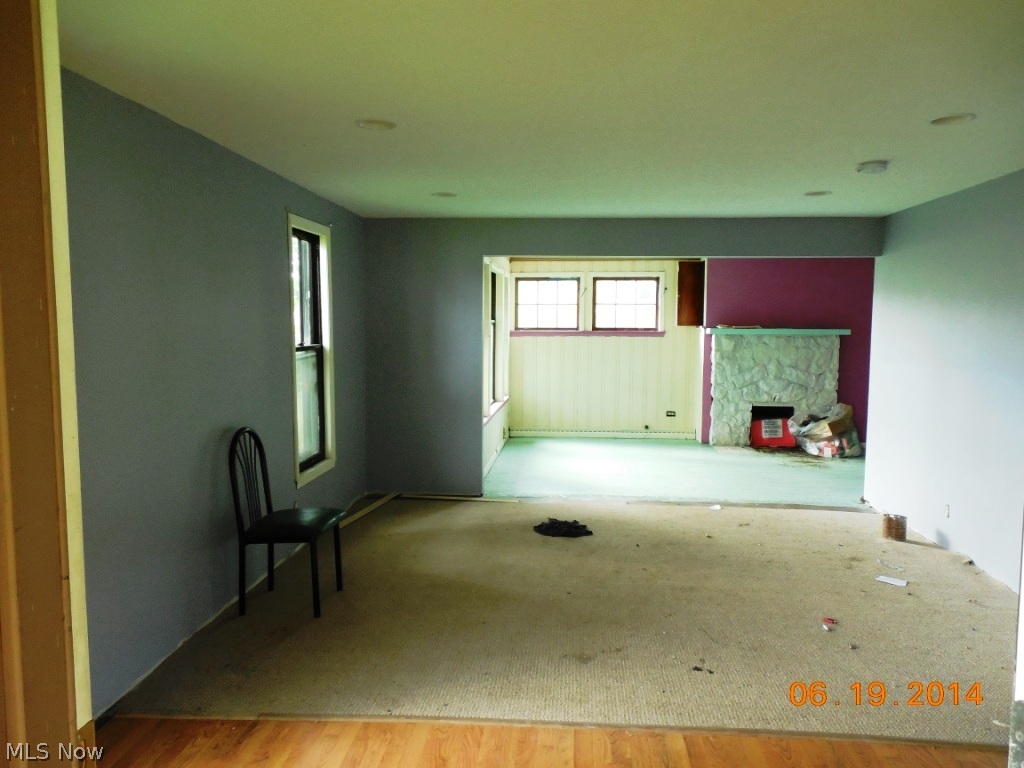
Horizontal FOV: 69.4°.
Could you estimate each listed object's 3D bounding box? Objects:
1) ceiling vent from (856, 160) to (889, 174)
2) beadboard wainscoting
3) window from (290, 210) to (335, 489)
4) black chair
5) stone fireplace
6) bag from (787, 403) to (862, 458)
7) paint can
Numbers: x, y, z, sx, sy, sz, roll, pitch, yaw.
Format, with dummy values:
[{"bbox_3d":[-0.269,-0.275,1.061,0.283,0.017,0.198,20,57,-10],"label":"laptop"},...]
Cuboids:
[{"bbox_3d":[1.967,-1.176,4.041,0.152,0.049,0.152,1,5,3],"label":"ceiling vent"},{"bbox_3d":[1.158,-0.439,9.431,2.402,2.307,0.055,1,5,3],"label":"beadboard wainscoting"},{"bbox_3d":[-1.380,-0.241,5.164,0.087,1.778,0.869,1,5,3],"label":"window"},{"bbox_3d":[-1.204,0.720,4.034,0.537,0.975,0.442,1,5,3],"label":"black chair"},{"bbox_3d":[3.193,0.052,8.992,1.659,1.425,0.284,1,5,3],"label":"stone fireplace"},{"bbox_3d":[3.618,0.510,8.619,0.806,0.585,0.537,1,5,3],"label":"bag"},{"bbox_3d":[2.772,1.014,5.351,0.166,0.177,0.166,1,5,3],"label":"paint can"}]

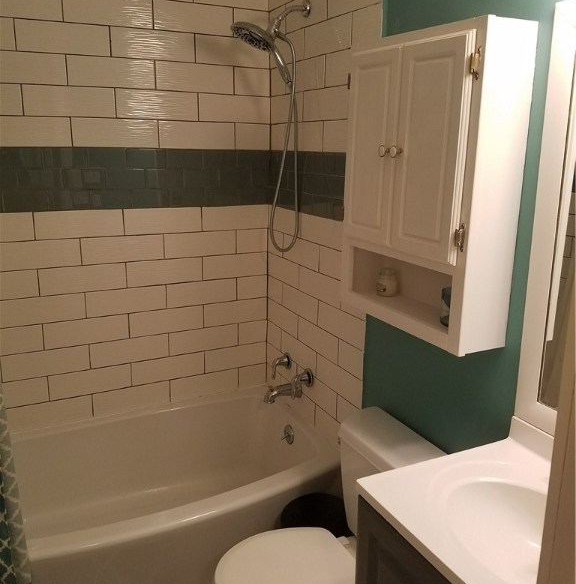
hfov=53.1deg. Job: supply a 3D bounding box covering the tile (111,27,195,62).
[{"bbox_3d":[-0.507,-0.935,2.194,0.322,0.106,0.010,-7,16,-26],"label":"tile"}]

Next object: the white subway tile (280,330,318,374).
[{"bbox_3d":[0.047,0.242,2.311,0.010,0.101,0.296,-7,16,-26],"label":"white subway tile"}]

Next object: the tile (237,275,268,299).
[{"bbox_3d":[-0.153,-0.019,2.488,0.142,0.101,0.010,-7,16,-26],"label":"tile"}]

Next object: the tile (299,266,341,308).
[{"bbox_3d":[0.117,-0.021,2.106,0.010,0.101,0.304,-6,16,-25],"label":"tile"}]

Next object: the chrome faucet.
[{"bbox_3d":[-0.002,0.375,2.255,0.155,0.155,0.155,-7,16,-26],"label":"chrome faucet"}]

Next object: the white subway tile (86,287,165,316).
[{"bbox_3d":[-0.630,0.036,2.262,0.304,0.101,0.010,-6,16,-25],"label":"white subway tile"}]

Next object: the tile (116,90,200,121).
[{"bbox_3d":[-0.482,-0.692,2.138,0.306,0.101,0.010,-7,16,-26],"label":"tile"}]

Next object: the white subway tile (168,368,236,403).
[{"bbox_3d":[-0.365,0.409,2.538,0.310,0.102,0.010,-7,16,-26],"label":"white subway tile"}]

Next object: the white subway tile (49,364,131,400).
[{"bbox_3d":[-0.761,0.346,2.242,0.302,0.099,0.010,-7,16,-26],"label":"white subway tile"}]

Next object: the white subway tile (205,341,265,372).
[{"bbox_3d":[-0.223,0.284,2.508,0.290,0.099,0.010,-7,16,-26],"label":"white subway tile"}]

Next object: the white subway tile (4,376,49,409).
[{"bbox_3d":[-1.033,0.378,2.108,0.302,0.099,0.010,-7,16,-26],"label":"white subway tile"}]

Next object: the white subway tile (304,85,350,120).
[{"bbox_3d":[0.126,-0.624,1.920,0.010,0.099,0.299,-6,16,-26],"label":"white subway tile"}]

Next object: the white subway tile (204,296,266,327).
[{"bbox_3d":[-0.222,0.089,2.484,0.294,0.101,0.010,-6,16,-25],"label":"white subway tile"}]

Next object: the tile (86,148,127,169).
[{"bbox_3d":[-0.694,-0.510,2.210,0.146,0.075,0.010,-7,16,-26],"label":"tile"}]

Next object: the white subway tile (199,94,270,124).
[{"bbox_3d":[-0.222,-0.759,2.389,0.305,0.106,0.010,-7,16,-26],"label":"white subway tile"}]

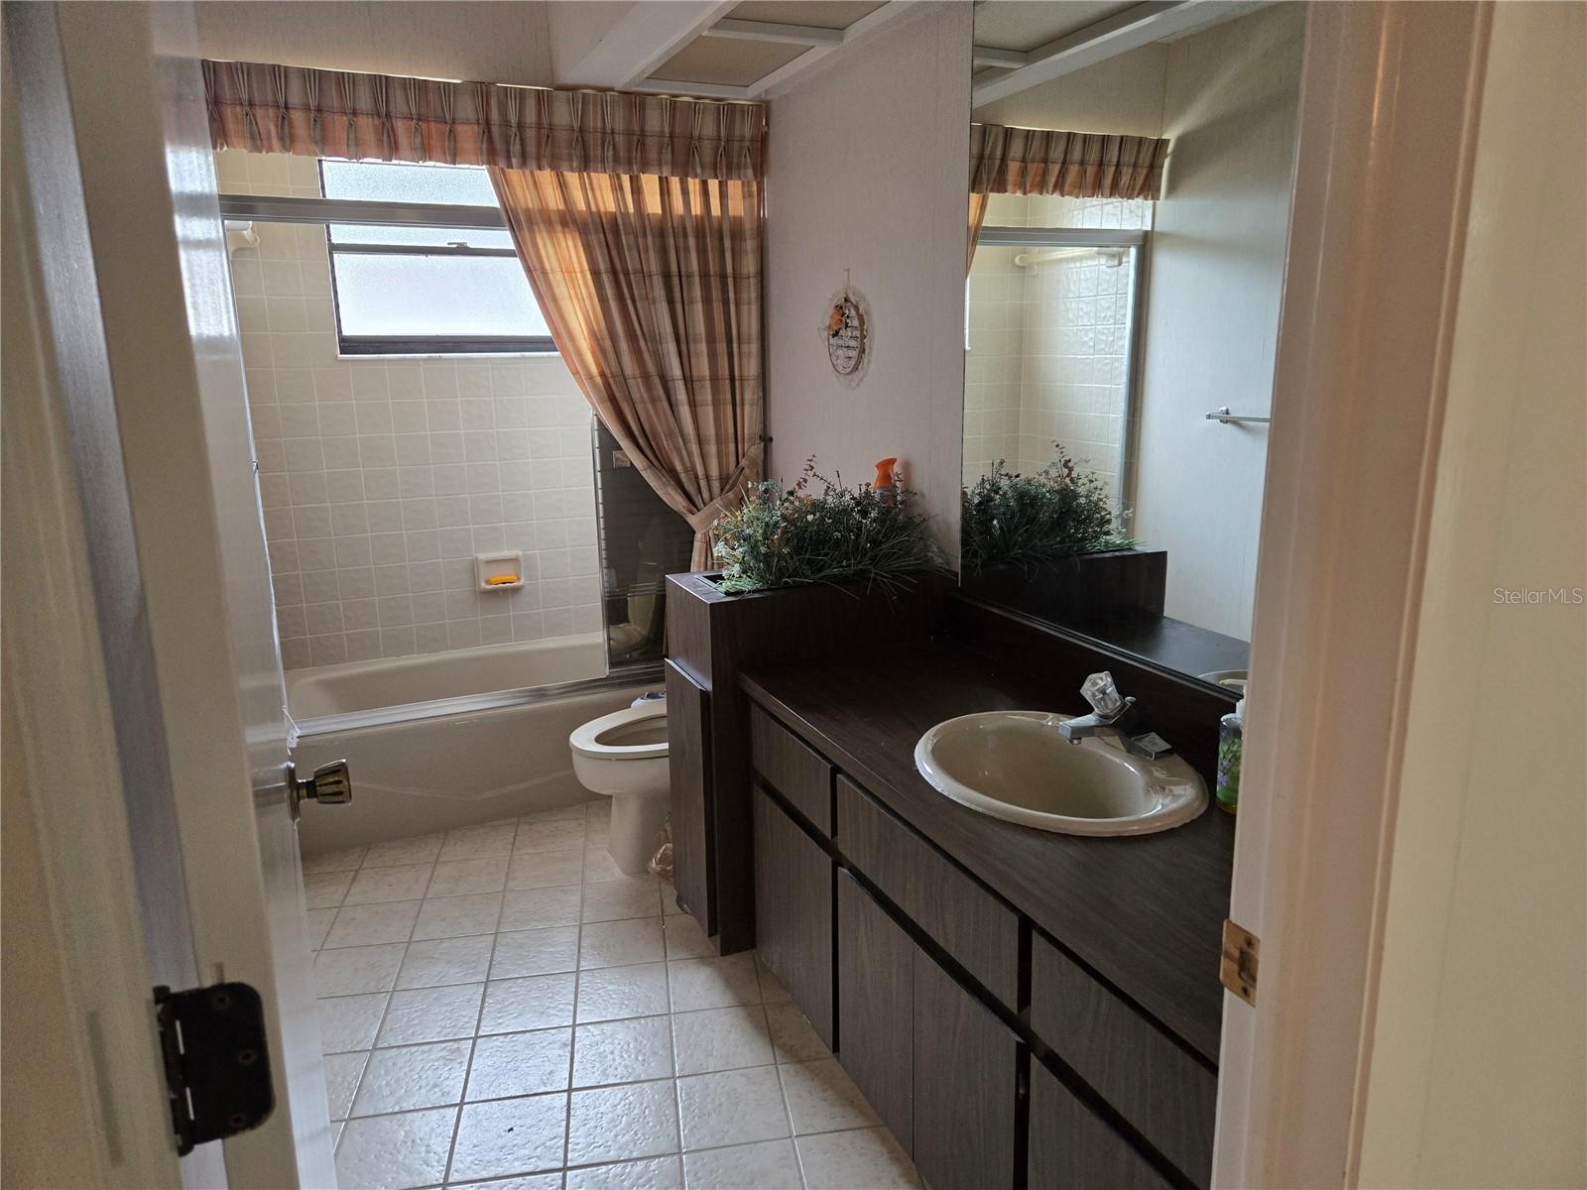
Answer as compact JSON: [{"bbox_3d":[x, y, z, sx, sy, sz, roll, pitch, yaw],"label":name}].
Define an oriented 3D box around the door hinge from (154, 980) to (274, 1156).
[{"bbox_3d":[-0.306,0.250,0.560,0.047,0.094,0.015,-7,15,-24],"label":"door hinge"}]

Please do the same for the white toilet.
[{"bbox_3d":[-0.258,0.355,2.948,0.740,0.750,0.460,-7,15,-24],"label":"white toilet"}]

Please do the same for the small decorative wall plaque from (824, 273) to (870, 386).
[{"bbox_3d":[0.137,-0.685,2.734,0.025,0.270,0.220,-7,15,-24],"label":"small decorative wall plaque"}]

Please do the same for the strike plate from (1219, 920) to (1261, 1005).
[{"bbox_3d":[0.340,0.281,0.802,0.006,0.057,0.036,-7,15,-24],"label":"strike plate"}]

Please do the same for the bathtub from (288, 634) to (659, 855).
[{"bbox_3d":[-0.909,0.423,3.555,1.515,0.360,0.745,-7,15,-24],"label":"bathtub"}]

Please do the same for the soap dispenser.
[{"bbox_3d":[0.654,0.231,1.525,0.048,0.170,0.068,-7,15,-24],"label":"soap dispenser"}]

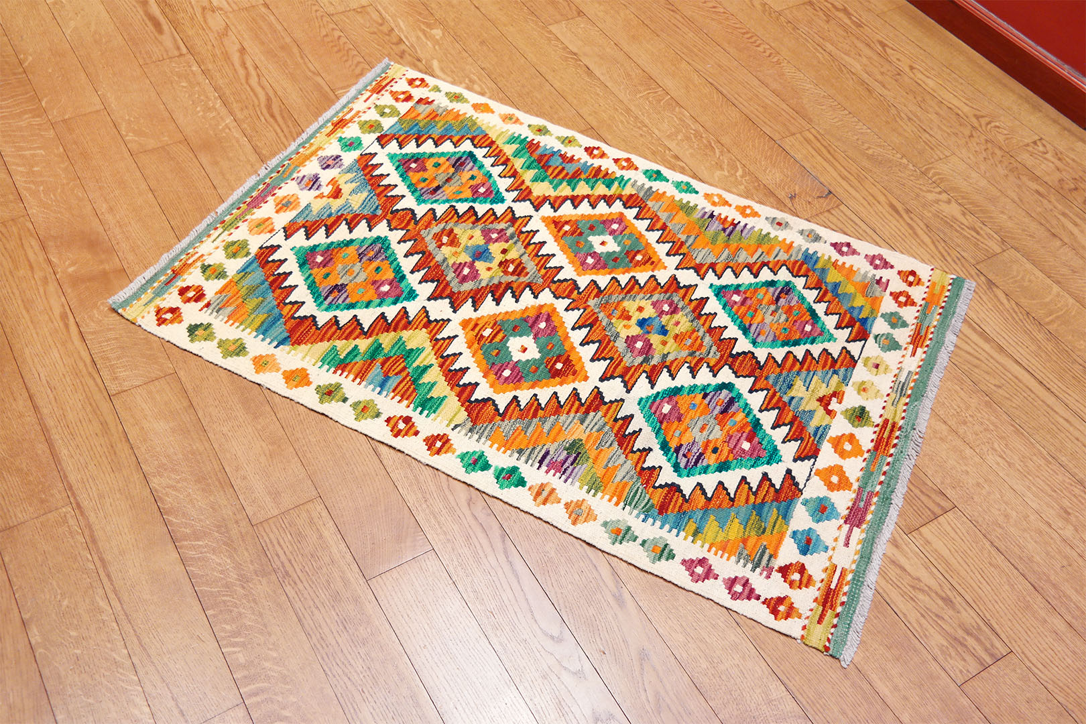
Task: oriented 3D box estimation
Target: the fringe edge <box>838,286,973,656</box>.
[{"bbox_3d":[0.595,0.125,1.439,0.022,0.011,0.801,25,56,13],"label":"fringe edge"}]

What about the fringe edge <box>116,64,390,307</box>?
[{"bbox_3d":[-0.519,-0.372,1.710,0.025,0.011,0.799,26,56,14],"label":"fringe edge"}]

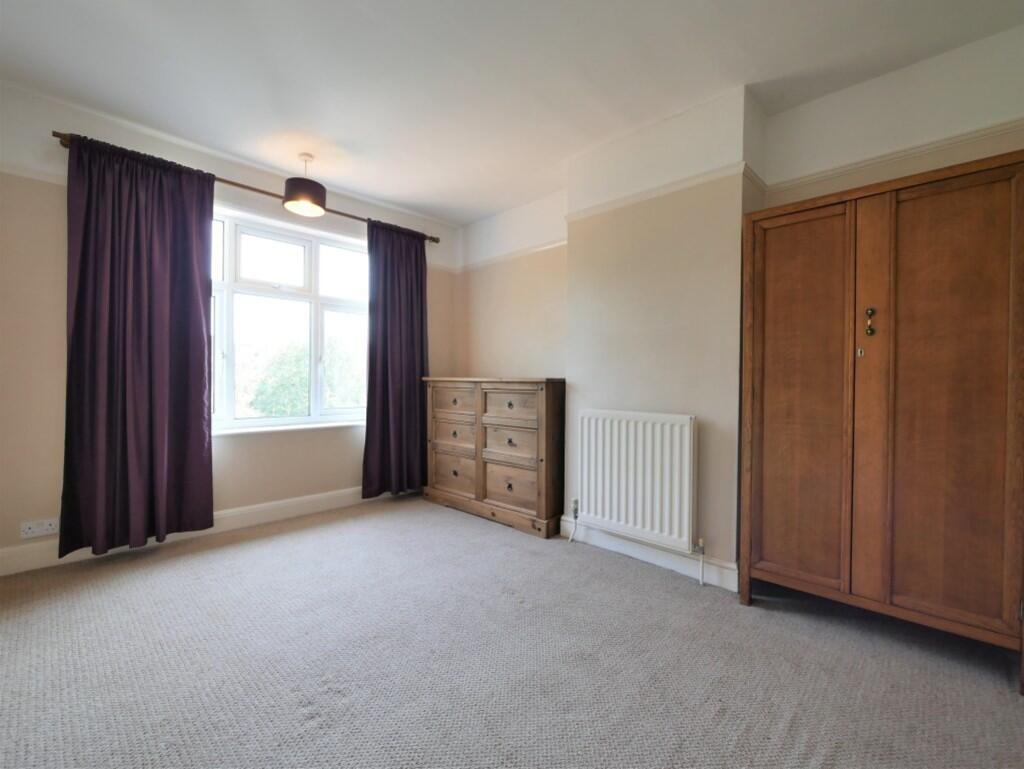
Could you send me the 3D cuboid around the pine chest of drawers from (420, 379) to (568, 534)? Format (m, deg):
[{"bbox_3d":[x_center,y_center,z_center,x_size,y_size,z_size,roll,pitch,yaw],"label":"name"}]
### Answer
[{"bbox_3d":[-0.116,0.483,3.316,1.315,1.050,0.430,1,1,41],"label":"pine chest of drawers"}]

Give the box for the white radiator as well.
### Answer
[{"bbox_3d":[0.692,0.510,2.370,0.672,0.696,0.070,1,1,42],"label":"white radiator"}]

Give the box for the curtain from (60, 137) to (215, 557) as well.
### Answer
[{"bbox_3d":[-2.188,-0.209,2.465,0.665,2.300,0.150,0,1,-43],"label":"curtain"}]

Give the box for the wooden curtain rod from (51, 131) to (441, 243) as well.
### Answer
[{"bbox_3d":[-1.573,-1.347,3.066,2.452,0.055,0.075,0,1,-43],"label":"wooden curtain rod"}]

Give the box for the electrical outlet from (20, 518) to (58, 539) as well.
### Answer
[{"bbox_3d":[-2.569,0.781,2.262,0.147,0.087,0.015,0,1,-43],"label":"electrical outlet"}]

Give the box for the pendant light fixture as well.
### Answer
[{"bbox_3d":[-1.344,-1.329,2.708,0.255,0.355,0.255,0,1,-26],"label":"pendant light fixture"}]

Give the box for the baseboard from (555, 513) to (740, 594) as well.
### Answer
[{"bbox_3d":[0.729,0.949,2.405,1.063,0.145,0.022,1,1,42],"label":"baseboard"}]

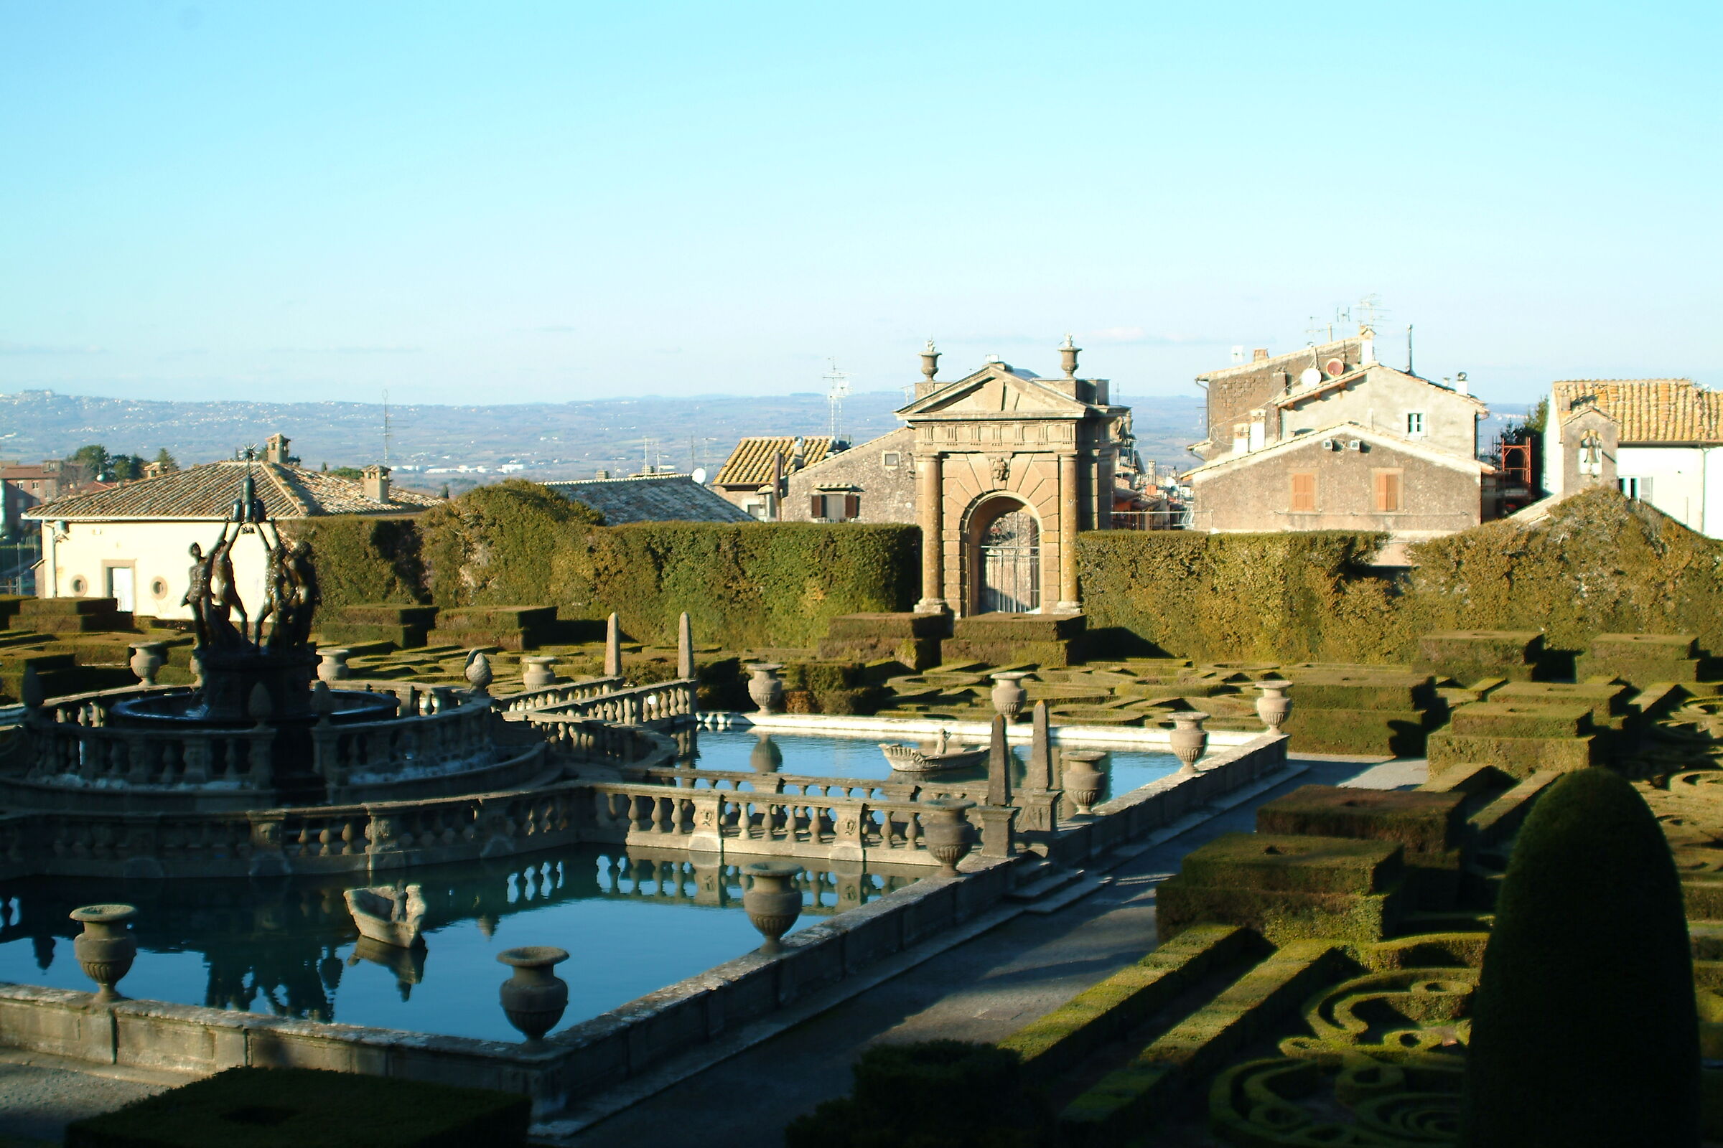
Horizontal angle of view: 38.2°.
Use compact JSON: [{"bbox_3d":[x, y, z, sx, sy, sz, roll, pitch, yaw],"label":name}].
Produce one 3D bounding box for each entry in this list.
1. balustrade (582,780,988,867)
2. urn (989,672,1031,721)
[{"bbox_3d":[-1.302,4.341,42.989,7.803,1.040,0.459,1,4,25],"label":"balustrade"},{"bbox_3d":[3.496,2.989,59.007,0.859,1.114,0.859,1,4,25],"label":"urn"}]

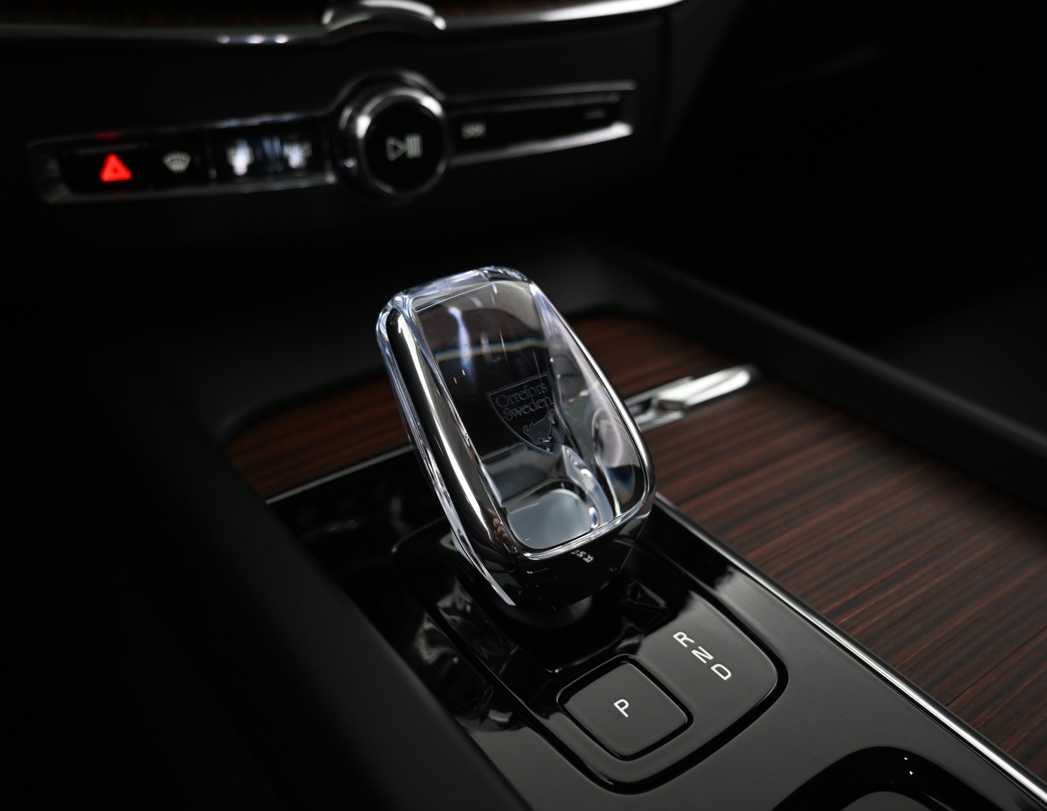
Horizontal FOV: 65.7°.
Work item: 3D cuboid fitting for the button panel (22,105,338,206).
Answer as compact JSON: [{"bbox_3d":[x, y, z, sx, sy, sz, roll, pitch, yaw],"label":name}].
[{"bbox_3d":[-0.110,-0.083,0.272,0.093,0.021,0.015,-19,31,-31],"label":"button panel"}]

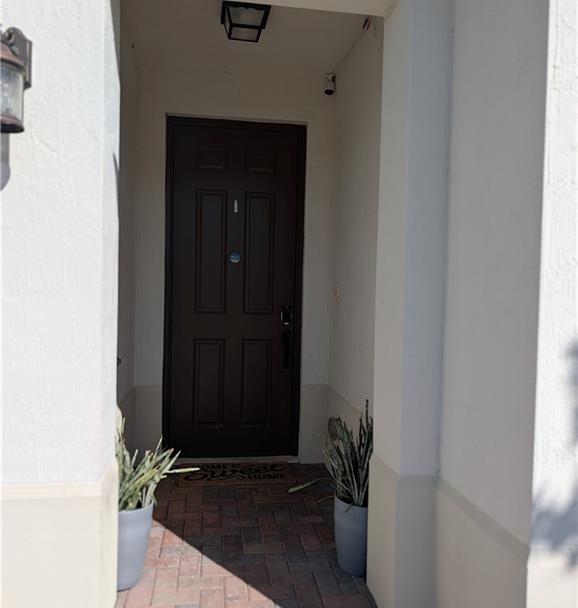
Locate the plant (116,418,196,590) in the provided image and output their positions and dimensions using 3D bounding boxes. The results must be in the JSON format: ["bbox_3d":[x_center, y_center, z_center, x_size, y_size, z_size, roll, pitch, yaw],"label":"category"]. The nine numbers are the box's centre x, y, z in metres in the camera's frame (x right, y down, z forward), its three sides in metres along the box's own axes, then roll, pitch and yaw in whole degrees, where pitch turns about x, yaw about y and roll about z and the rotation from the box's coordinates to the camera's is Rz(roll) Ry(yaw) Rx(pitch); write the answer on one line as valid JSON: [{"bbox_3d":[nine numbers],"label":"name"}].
[{"bbox_3d":[-0.664,0.868,2.397,0.460,0.740,0.420,1,1,-8],"label":"plant"}]

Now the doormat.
[{"bbox_3d":[-0.364,1.198,3.767,0.785,0.015,0.410,1,1,-8],"label":"doormat"}]

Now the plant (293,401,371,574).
[{"bbox_3d":[0.271,0.849,2.538,0.450,0.810,0.400,1,1,-8],"label":"plant"}]

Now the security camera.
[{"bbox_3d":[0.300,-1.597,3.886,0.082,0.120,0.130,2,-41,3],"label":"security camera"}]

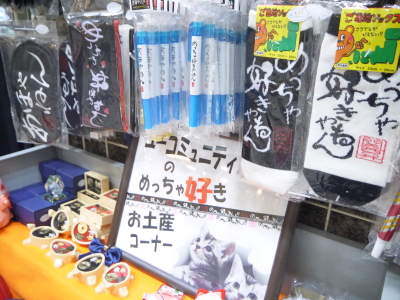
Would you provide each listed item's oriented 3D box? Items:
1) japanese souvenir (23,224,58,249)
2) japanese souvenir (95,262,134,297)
[{"bbox_3d":[-0.297,0.168,0.616,0.057,0.025,0.053,8,19,10],"label":"japanese souvenir"},{"bbox_3d":[-0.140,0.221,0.550,0.053,0.025,0.057,7,23,20],"label":"japanese souvenir"}]

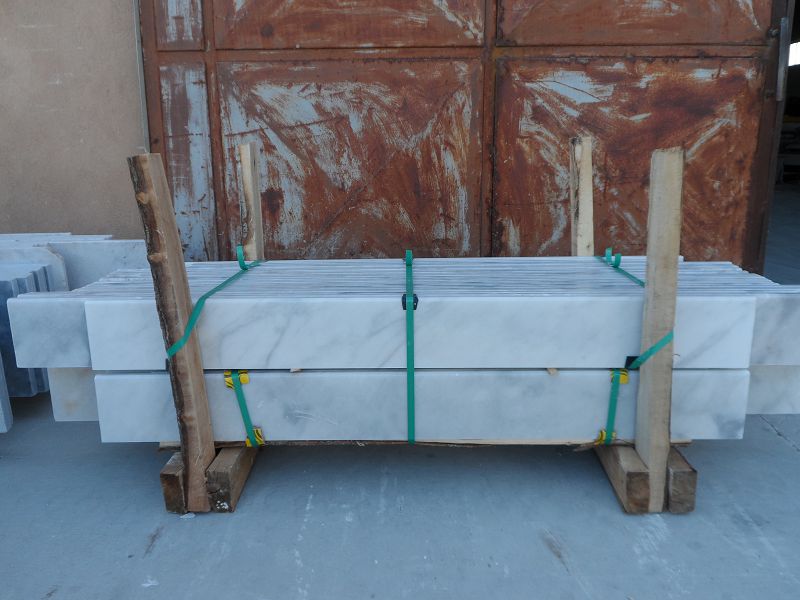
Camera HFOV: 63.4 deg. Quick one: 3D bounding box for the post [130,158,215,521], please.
[{"bbox_3d":[-0.529,0.087,1.554,0.057,0.850,0.095,-6,9,1],"label":"post"}]

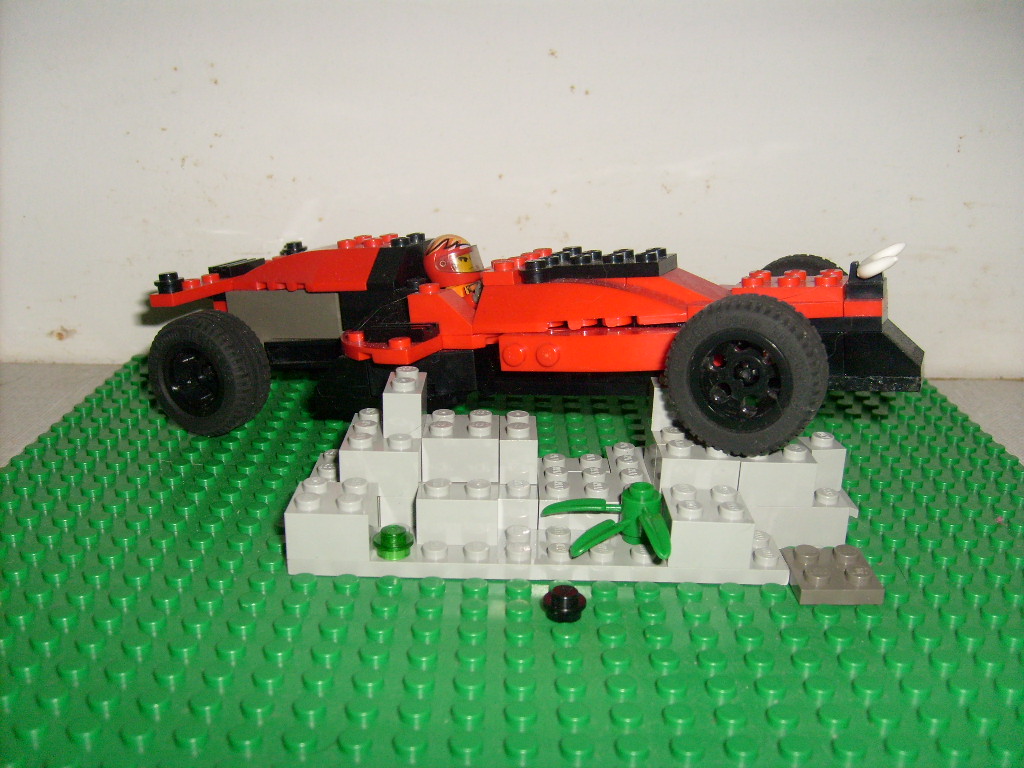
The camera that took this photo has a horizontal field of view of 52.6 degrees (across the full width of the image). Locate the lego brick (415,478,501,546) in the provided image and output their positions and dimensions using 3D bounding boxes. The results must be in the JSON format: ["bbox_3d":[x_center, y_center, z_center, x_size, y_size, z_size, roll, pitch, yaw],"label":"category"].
[{"bbox_3d":[-0.011,0.025,0.204,0.016,0.011,0.008,2,18,-1],"label":"lego brick"}]

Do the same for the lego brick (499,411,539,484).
[{"bbox_3d":[0.002,0.013,0.221,0.008,0.011,0.016,2,18,-1],"label":"lego brick"}]

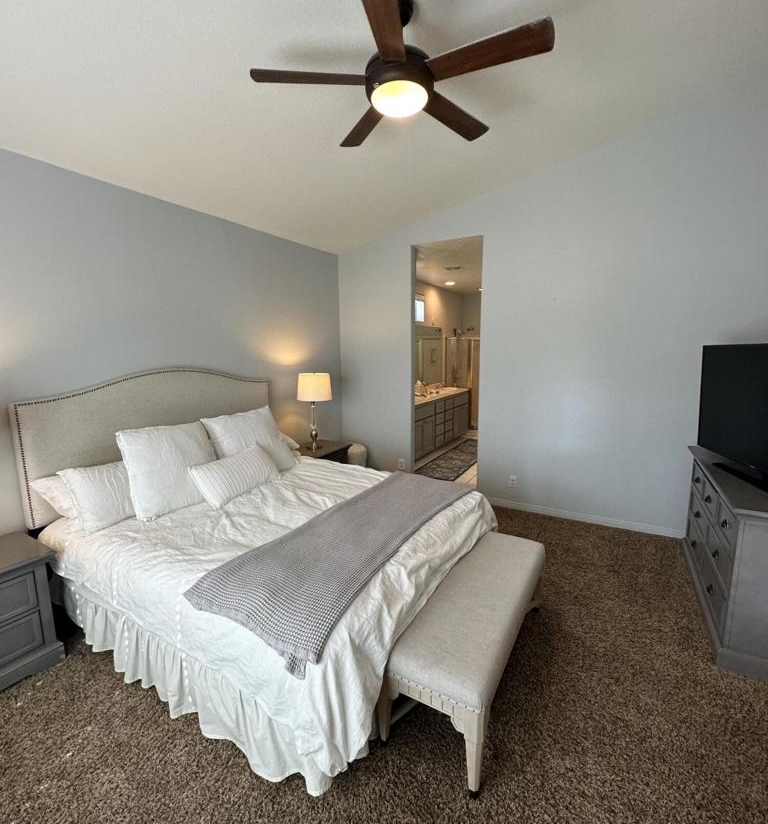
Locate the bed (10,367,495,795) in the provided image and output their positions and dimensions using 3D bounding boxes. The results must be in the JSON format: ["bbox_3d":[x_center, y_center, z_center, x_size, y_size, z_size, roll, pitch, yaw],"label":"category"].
[{"bbox_3d":[-0.653,0.480,2.718,2.121,1.519,2.023,4,10,29],"label":"bed"}]

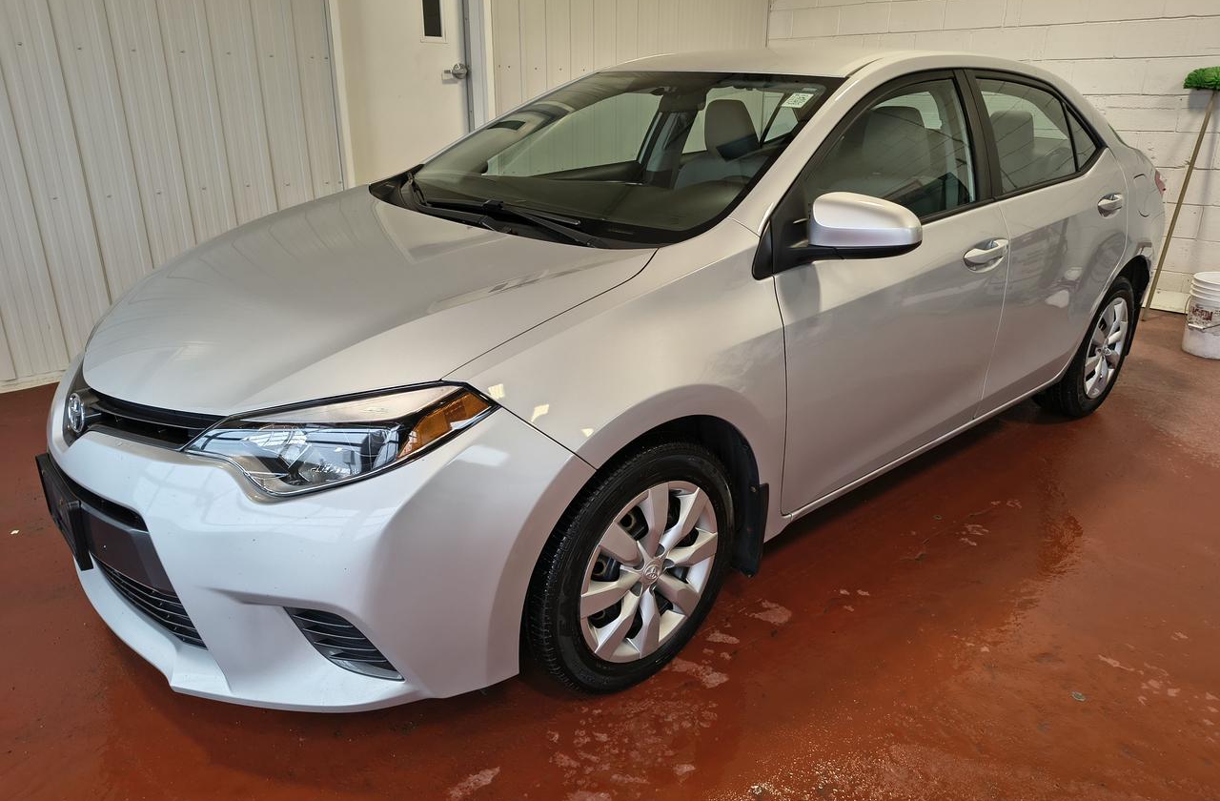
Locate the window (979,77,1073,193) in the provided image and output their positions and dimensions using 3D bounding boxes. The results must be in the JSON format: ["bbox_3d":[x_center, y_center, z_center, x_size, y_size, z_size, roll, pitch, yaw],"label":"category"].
[{"bbox_3d":[1.466,-0.924,2.934,0.680,0.390,0.050,-17,1,-39],"label":"window"}]

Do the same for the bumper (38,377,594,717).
[{"bbox_3d":[-0.899,0.135,2.115,0.790,0.620,1.750,-17,27,-39],"label":"bumper"}]

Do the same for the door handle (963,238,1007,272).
[{"bbox_3d":[1.142,-0.452,2.577,0.235,0.080,0.060,-17,27,-39],"label":"door handle"}]

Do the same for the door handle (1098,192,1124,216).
[{"bbox_3d":[1.870,-0.734,3.176,0.230,0.080,0.060,-17,27,-39],"label":"door handle"}]

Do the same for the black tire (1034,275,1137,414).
[{"bbox_3d":[2.045,-0.255,3.678,0.632,0.626,0.210,-17,27,-39],"label":"black tire"}]

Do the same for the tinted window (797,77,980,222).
[{"bbox_3d":[0.798,-0.692,2.369,0.950,0.440,0.050,-17,1,-39],"label":"tinted window"}]

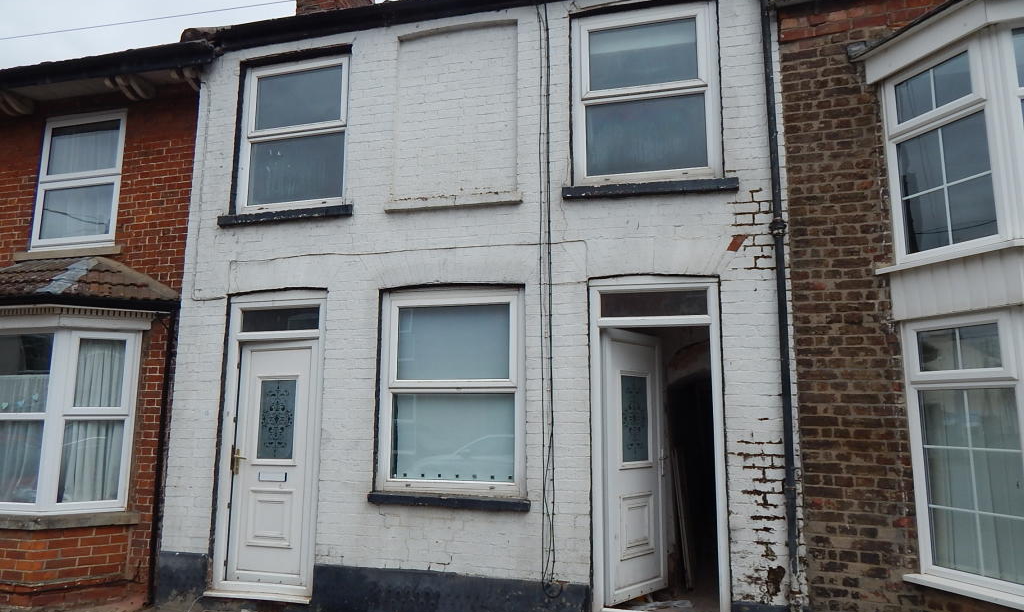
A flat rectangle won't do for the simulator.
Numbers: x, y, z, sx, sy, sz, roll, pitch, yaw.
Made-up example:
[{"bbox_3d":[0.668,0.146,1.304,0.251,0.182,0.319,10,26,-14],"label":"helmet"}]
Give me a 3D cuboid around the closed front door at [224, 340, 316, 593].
[{"bbox_3d":[-1.909,1.239,5.224,0.728,1.886,0.080,-2,-8,14],"label":"closed front door"}]

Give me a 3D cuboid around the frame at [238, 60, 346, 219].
[{"bbox_3d":[-1.868,-1.472,5.633,1.071,1.369,0.120,-2,-8,14],"label":"frame"}]

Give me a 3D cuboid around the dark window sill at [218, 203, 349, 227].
[{"bbox_3d":[-1.870,-0.754,5.453,1.251,0.085,0.150,-2,-8,14],"label":"dark window sill"}]

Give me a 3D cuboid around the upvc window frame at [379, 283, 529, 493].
[{"bbox_3d":[-0.460,0.636,4.932,1.187,1.547,0.120,-2,-8,14],"label":"upvc window frame"}]

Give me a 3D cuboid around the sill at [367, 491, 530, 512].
[{"bbox_3d":[-0.454,1.429,4.776,1.240,0.068,0.140,-2,-8,14],"label":"sill"}]

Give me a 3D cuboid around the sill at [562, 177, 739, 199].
[{"bbox_3d":[0.995,-0.824,4.735,1.231,0.080,0.150,-2,-8,14],"label":"sill"}]

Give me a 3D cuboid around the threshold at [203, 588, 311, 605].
[{"bbox_3d":[-1.952,2.245,5.050,0.922,0.040,0.120,-2,-8,14],"label":"threshold"}]

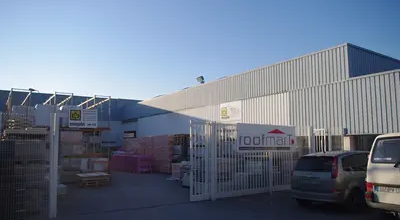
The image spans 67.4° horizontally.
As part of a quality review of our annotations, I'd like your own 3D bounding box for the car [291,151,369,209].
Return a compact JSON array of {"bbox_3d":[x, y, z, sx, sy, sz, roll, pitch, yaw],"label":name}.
[{"bbox_3d":[5.273,2.335,10.735,4.650,1.720,1.850,4,-8,-38],"label":"car"}]

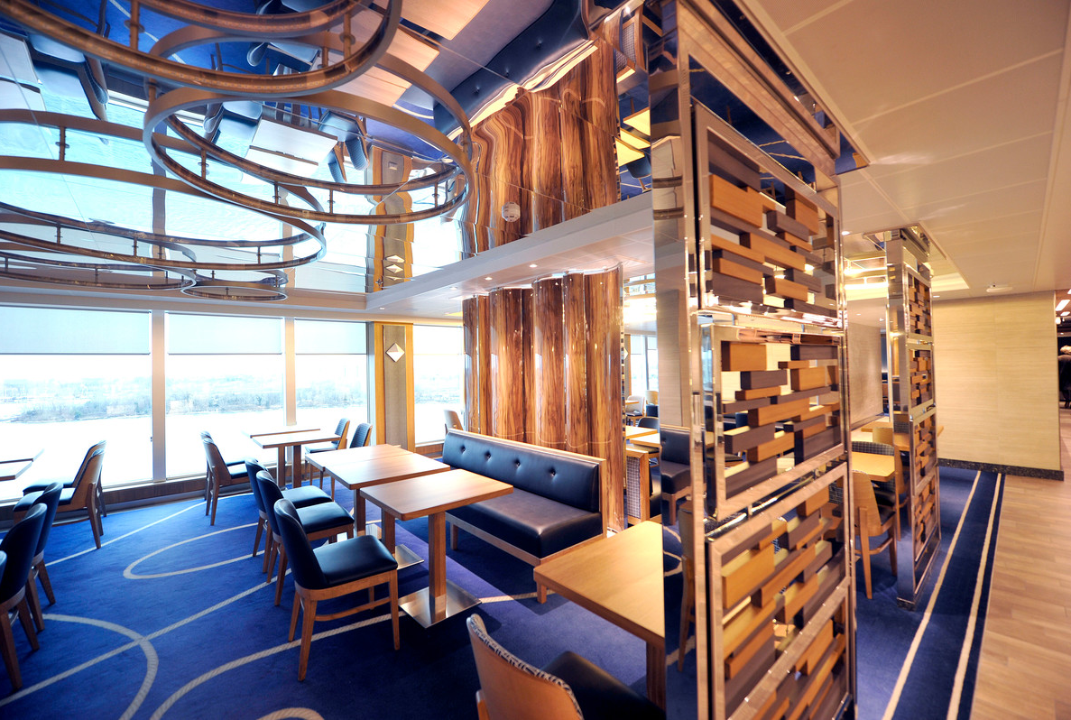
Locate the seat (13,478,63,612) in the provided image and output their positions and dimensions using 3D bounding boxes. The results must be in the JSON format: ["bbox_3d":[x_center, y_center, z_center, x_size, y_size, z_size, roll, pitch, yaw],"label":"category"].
[{"bbox_3d":[-3.291,1.221,2.579,0.555,0.855,0.490,-1,-1,-41],"label":"seat"}]

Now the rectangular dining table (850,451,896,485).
[{"bbox_3d":[2.391,1.157,3.269,0.757,0.750,0.650,0,-1,-41],"label":"rectangular dining table"}]

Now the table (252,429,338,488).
[{"bbox_3d":[-2.747,1.269,4.854,0.757,0.750,0.650,0,-1,-41],"label":"table"}]

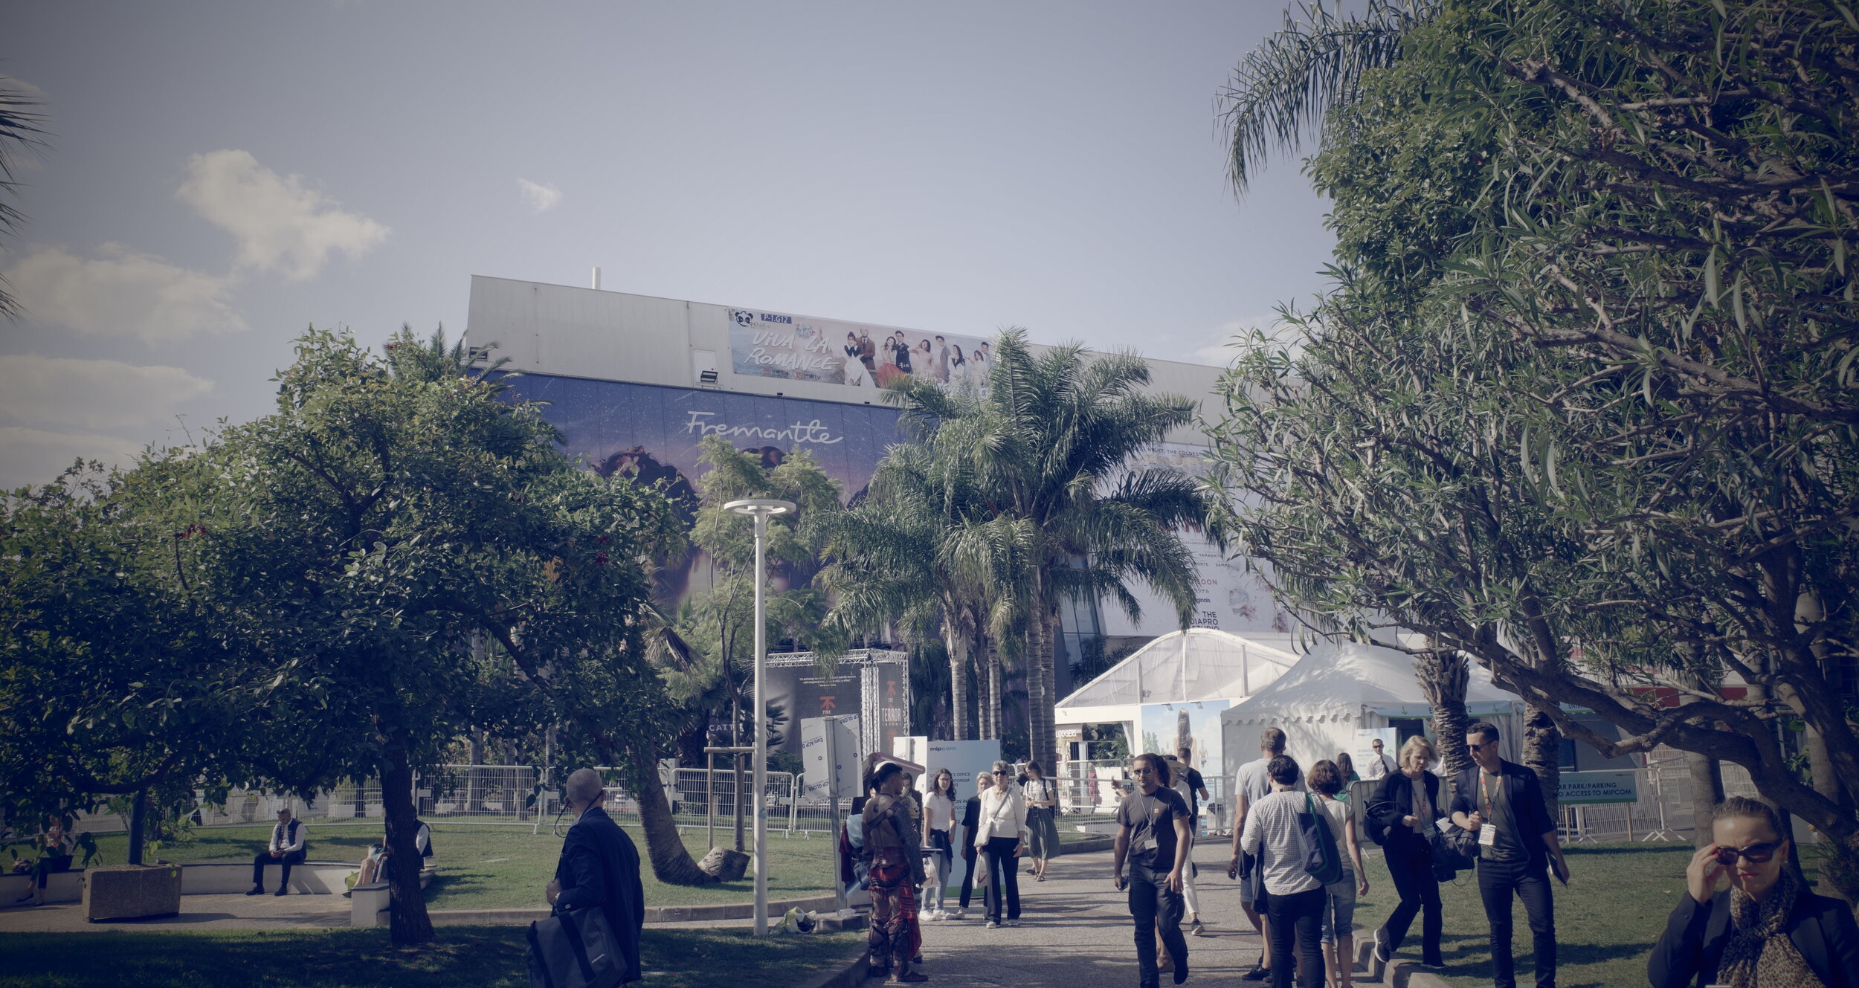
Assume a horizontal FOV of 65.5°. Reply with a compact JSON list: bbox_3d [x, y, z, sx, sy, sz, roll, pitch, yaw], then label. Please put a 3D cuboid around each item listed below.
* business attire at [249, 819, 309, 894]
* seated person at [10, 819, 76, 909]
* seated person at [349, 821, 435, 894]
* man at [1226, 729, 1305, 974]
[{"bbox_3d":[-9.456,5.194,20.850,0.600,1.060,0.780,-4,-11,14],"label":"business attire"},{"bbox_3d":[-12.653,5.228,20.728,0.750,1.220,0.480,8,-14,-43],"label":"seated person"},{"bbox_3d":[-7.876,5.253,21.236,0.950,1.150,0.580,3,-11,-25],"label":"seated person"},{"bbox_3d":[2.537,2.743,11.018,0.580,1.870,0.500,-3,-11,11],"label":"man"}]

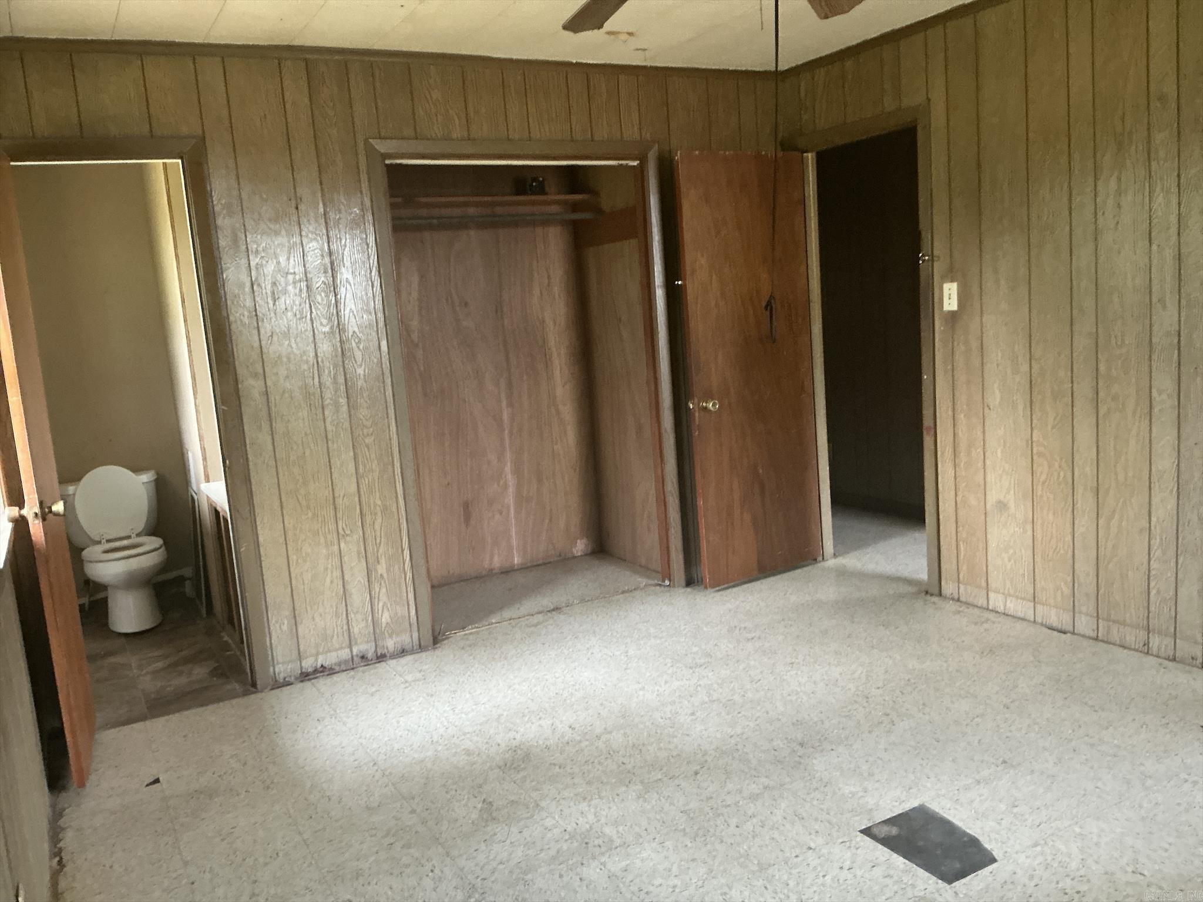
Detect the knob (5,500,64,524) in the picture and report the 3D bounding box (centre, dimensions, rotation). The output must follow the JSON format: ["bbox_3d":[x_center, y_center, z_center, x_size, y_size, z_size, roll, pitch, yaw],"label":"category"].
[{"bbox_3d":[-1.722,0.186,2.960,0.162,0.063,0.063,-8,9,-24],"label":"knob"}]

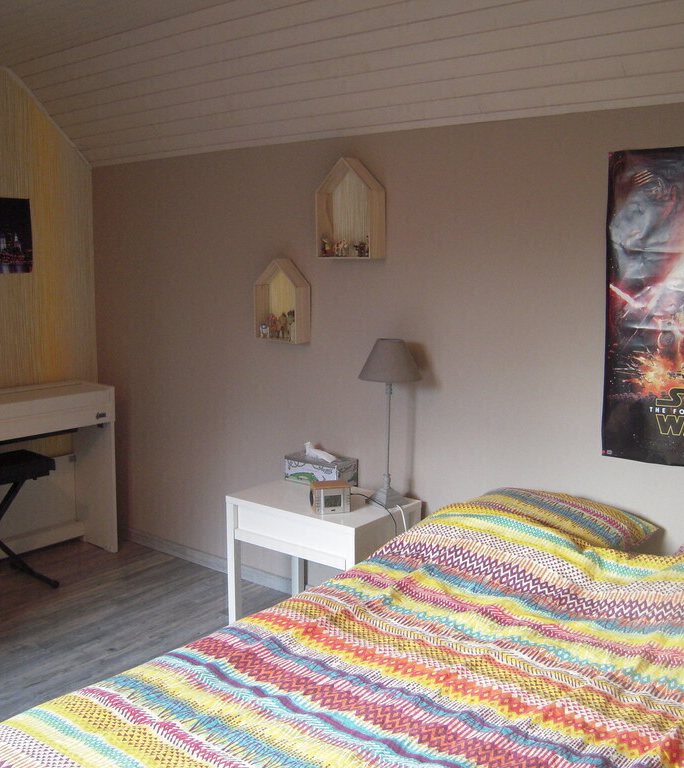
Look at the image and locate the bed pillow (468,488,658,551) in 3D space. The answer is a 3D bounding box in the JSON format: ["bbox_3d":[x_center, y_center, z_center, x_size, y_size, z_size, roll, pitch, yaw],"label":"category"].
[{"bbox_3d":[0.550,0.464,2.482,0.650,0.165,0.460,7,10,37],"label":"bed pillow"}]

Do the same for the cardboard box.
[{"bbox_3d":[-0.084,0.343,3.217,0.258,0.095,0.120,7,10,37],"label":"cardboard box"}]

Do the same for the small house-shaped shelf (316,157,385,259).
[{"bbox_3d":[0.038,-0.635,3.005,0.236,0.356,0.102,7,10,37],"label":"small house-shaped shelf"}]

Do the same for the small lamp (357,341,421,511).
[{"bbox_3d":[0.165,0.136,2.936,0.222,0.589,0.222,0,8,0],"label":"small lamp"}]

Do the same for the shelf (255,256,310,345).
[{"bbox_3d":[-0.233,-0.329,3.268,0.210,0.322,0.090,7,10,37],"label":"shelf"}]

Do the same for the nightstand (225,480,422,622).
[{"bbox_3d":[-0.070,0.682,3.063,0.590,0.532,0.405,7,10,37],"label":"nightstand"}]

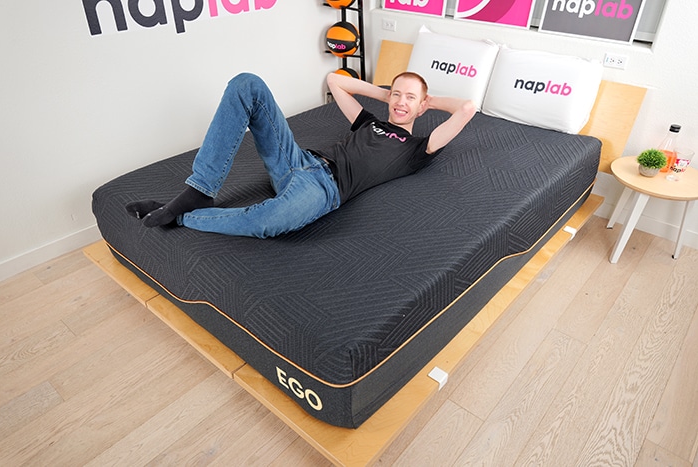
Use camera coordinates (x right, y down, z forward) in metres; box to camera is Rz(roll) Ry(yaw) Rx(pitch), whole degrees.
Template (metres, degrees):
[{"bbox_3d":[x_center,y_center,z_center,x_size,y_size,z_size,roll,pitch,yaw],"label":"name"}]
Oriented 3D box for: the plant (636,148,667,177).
[{"bbox_3d":[1.520,-0.353,2.337,0.120,0.122,0.120,26,41,33],"label":"plant"}]

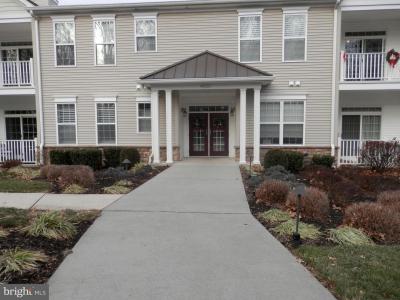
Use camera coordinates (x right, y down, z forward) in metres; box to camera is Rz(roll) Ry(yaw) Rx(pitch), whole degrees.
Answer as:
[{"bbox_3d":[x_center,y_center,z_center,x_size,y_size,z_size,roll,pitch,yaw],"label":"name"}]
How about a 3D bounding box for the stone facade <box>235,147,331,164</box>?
[{"bbox_3d":[3.403,0.227,11.820,3.871,0.740,0.250,0,4,5],"label":"stone facade"}]

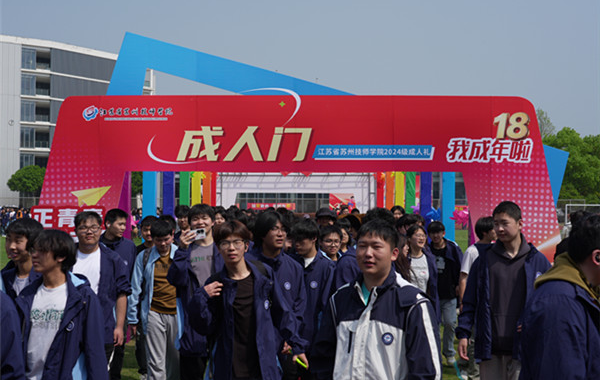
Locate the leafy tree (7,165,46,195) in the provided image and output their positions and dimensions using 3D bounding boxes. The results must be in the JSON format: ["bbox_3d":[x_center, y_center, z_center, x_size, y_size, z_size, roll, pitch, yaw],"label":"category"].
[{"bbox_3d":[-29.245,0.485,85.009,5.400,6.300,5.200,0,-1,0],"label":"leafy tree"}]

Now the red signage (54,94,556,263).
[{"bbox_3d":[-0.046,0.391,10.394,7.250,3.250,0.500,0,-1,0],"label":"red signage"}]

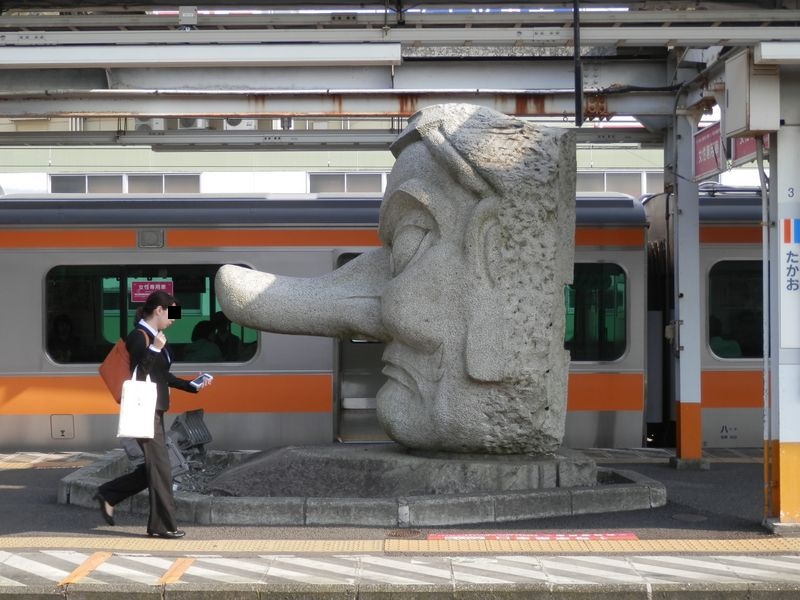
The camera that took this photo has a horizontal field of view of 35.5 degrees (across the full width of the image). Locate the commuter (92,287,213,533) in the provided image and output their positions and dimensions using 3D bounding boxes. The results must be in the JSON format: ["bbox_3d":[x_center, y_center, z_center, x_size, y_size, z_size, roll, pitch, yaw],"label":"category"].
[{"bbox_3d":[-1.530,0.710,7.750,0.720,1.520,0.500,0,0,1],"label":"commuter"}]

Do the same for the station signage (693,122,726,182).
[{"bbox_3d":[2.455,-1.170,9.930,0.060,0.400,1.170,0,0,1],"label":"station signage"}]

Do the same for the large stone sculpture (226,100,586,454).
[{"bbox_3d":[-0.050,-0.160,9.500,2.680,2.600,1.400,0,0,2],"label":"large stone sculpture"}]

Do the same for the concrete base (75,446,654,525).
[{"bbox_3d":[-0.260,1.300,9.450,4.360,0.320,2.800,0,0,1],"label":"concrete base"}]

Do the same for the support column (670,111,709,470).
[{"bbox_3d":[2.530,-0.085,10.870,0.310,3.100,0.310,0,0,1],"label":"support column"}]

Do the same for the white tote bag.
[{"bbox_3d":[-1.585,0.630,7.560,0.240,0.430,0.090,3,0,0],"label":"white tote bag"}]

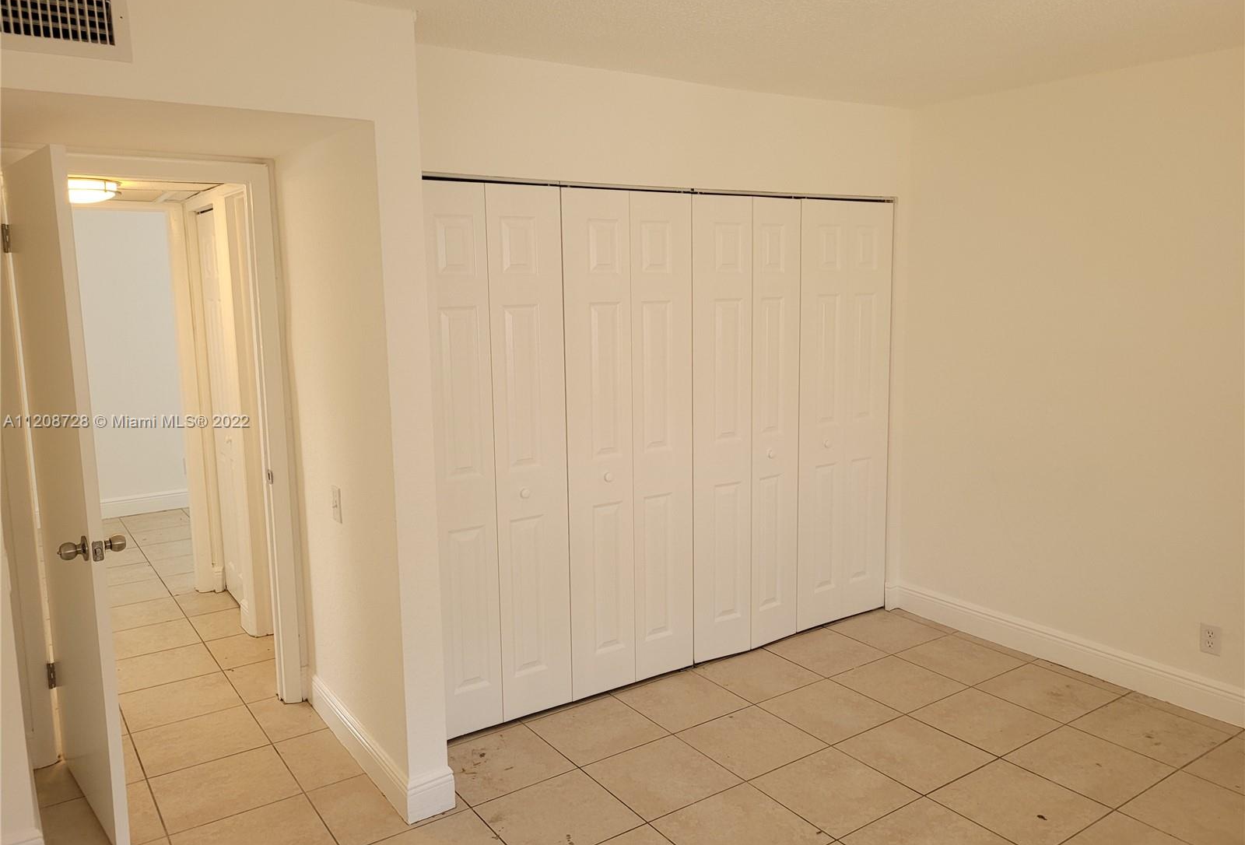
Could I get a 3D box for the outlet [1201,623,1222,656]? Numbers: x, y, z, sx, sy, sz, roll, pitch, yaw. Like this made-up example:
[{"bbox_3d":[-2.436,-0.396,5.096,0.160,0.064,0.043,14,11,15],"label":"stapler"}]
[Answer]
[{"bbox_3d":[2.213,0.816,3.516,0.008,0.114,0.072,-7,11,-34],"label":"outlet"}]

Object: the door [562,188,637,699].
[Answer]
[{"bbox_3d":[-0.096,0.110,3.658,0.300,1.985,0.035,-7,11,-34],"label":"door"}]

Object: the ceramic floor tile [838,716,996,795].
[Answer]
[{"bbox_3d":[1.039,1.173,3.320,0.406,0.010,0.401,-7,11,-34],"label":"ceramic floor tile"}]

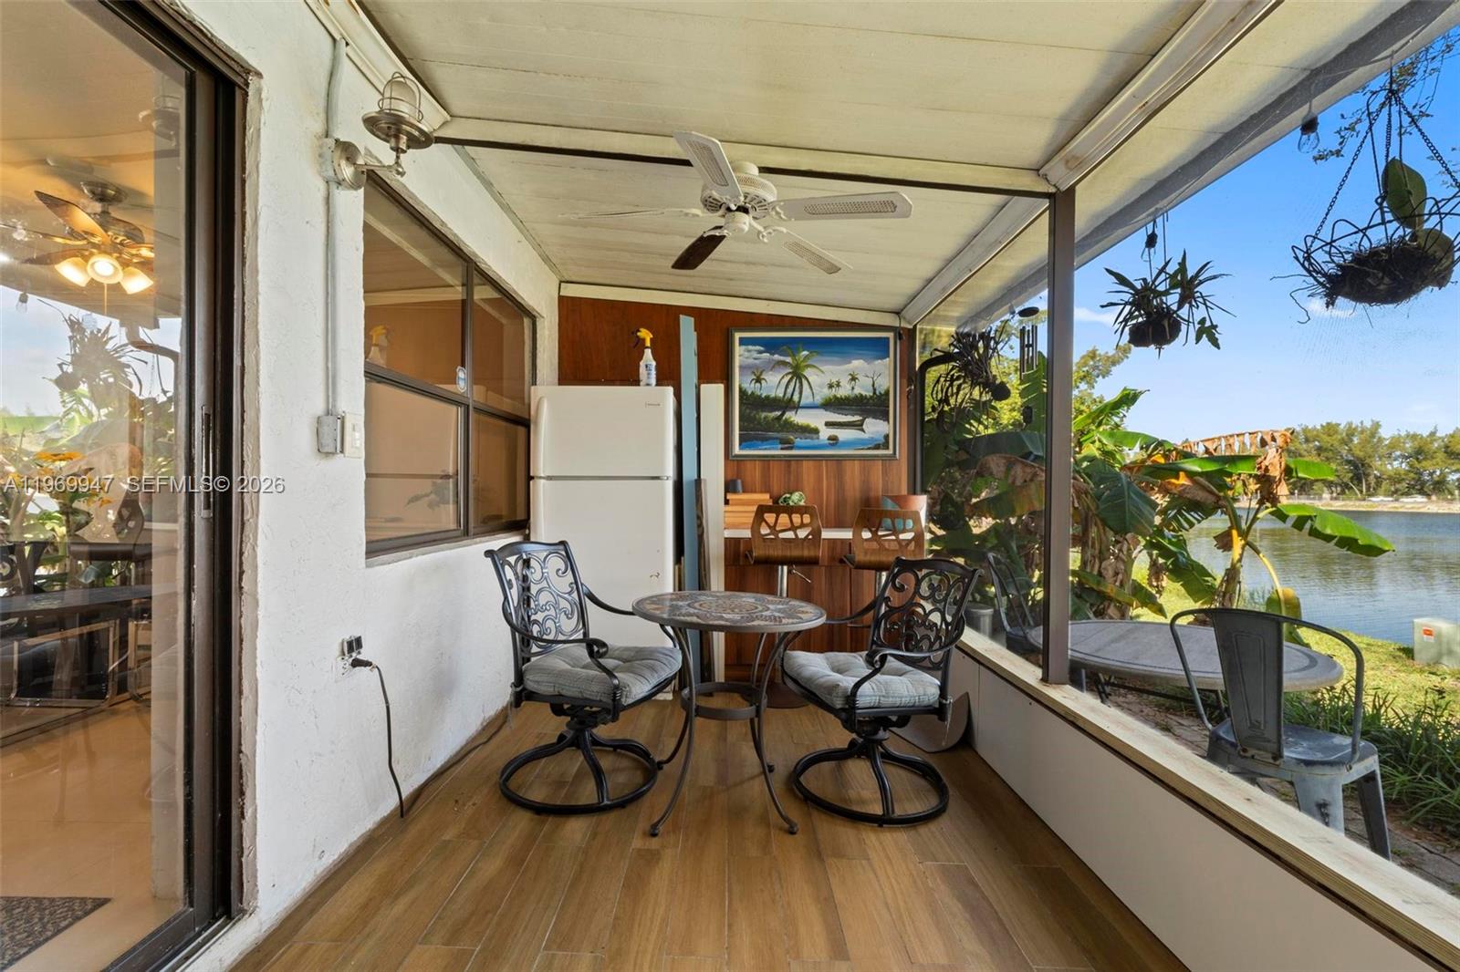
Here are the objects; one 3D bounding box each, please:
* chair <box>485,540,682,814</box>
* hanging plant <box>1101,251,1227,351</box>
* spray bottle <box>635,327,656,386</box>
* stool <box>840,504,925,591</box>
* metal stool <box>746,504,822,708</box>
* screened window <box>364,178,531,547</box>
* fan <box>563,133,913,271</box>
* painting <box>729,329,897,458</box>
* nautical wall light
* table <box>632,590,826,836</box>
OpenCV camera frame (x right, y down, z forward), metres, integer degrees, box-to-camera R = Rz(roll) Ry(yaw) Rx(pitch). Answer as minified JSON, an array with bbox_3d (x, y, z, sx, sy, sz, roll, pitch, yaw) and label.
[{"bbox_3d":[-0.572,0.693,2.424,0.620,0.920,0.610,0,-1,17],"label":"chair"},{"bbox_3d":[1.690,-0.718,2.367,0.490,0.390,0.450,0,-1,0],"label":"hanging plant"},{"bbox_3d":[-0.458,-0.689,3.287,0.130,0.315,0.090,0,-1,0],"label":"spray bottle"},{"bbox_3d":[0.820,0.641,3.264,0.390,1.040,0.430,0,-1,0],"label":"stool"},{"bbox_3d":[0.293,0.631,3.334,0.390,1.060,0.430,0,-1,0],"label":"metal stool"},{"bbox_3d":[-1.180,-0.384,2.764,0.080,1.245,1.820,0,-1,0],"label":"screened window"},{"bbox_3d":[0.040,-1.132,2.451,1.280,0.300,1.280,0,-1,0],"label":"fan"},{"bbox_3d":[0.546,-0.602,3.966,1.090,0.838,0.040,0,-1,0],"label":"painting"},{"bbox_3d":[-0.940,-0.974,1.684,0.265,0.330,0.200,0,-1,0],"label":"nautical wall light"},{"bbox_3d":[-0.010,0.794,2.218,0.705,0.715,0.705,0,-1,0],"label":"table"}]

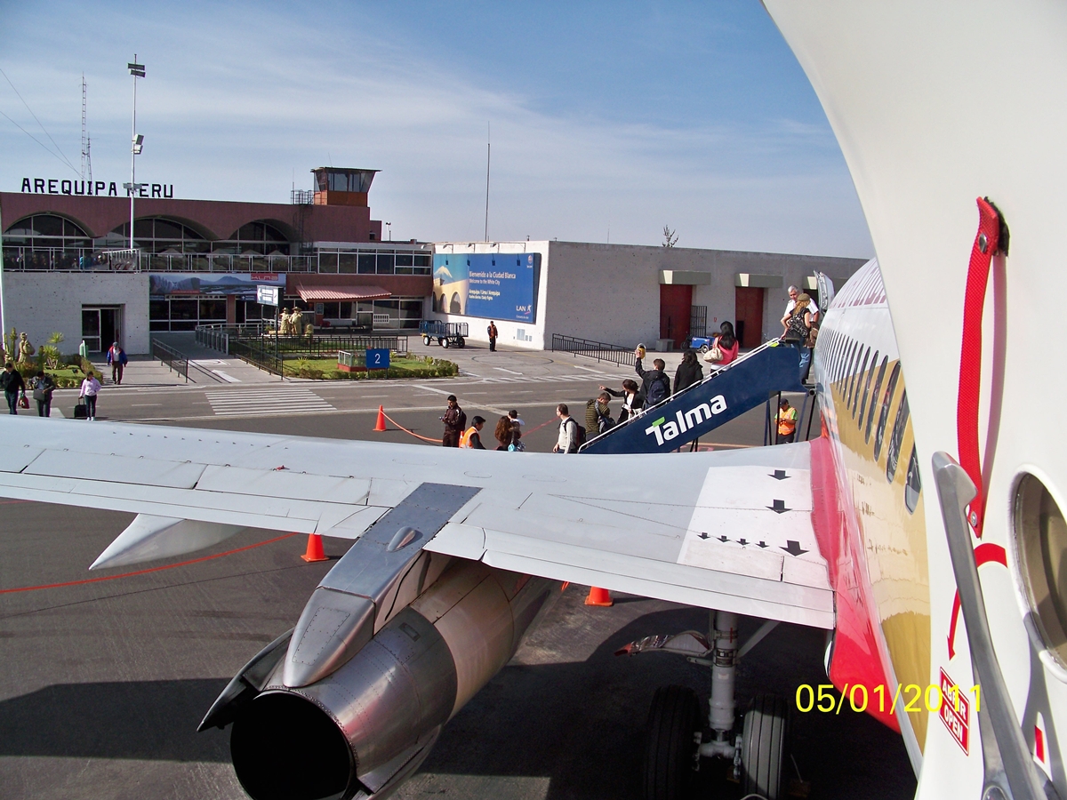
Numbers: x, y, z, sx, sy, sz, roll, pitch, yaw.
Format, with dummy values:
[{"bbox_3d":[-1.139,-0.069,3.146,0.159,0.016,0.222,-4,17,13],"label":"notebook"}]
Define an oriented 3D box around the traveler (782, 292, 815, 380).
[{"bbox_3d":[4.491,-1.013,17.300,0.580,1.600,0.500,4,6,17],"label":"traveler"}]

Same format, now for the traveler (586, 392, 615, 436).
[{"bbox_3d":[1.200,0.680,18.300,0.550,1.620,0.520,0,6,-18],"label":"traveler"}]

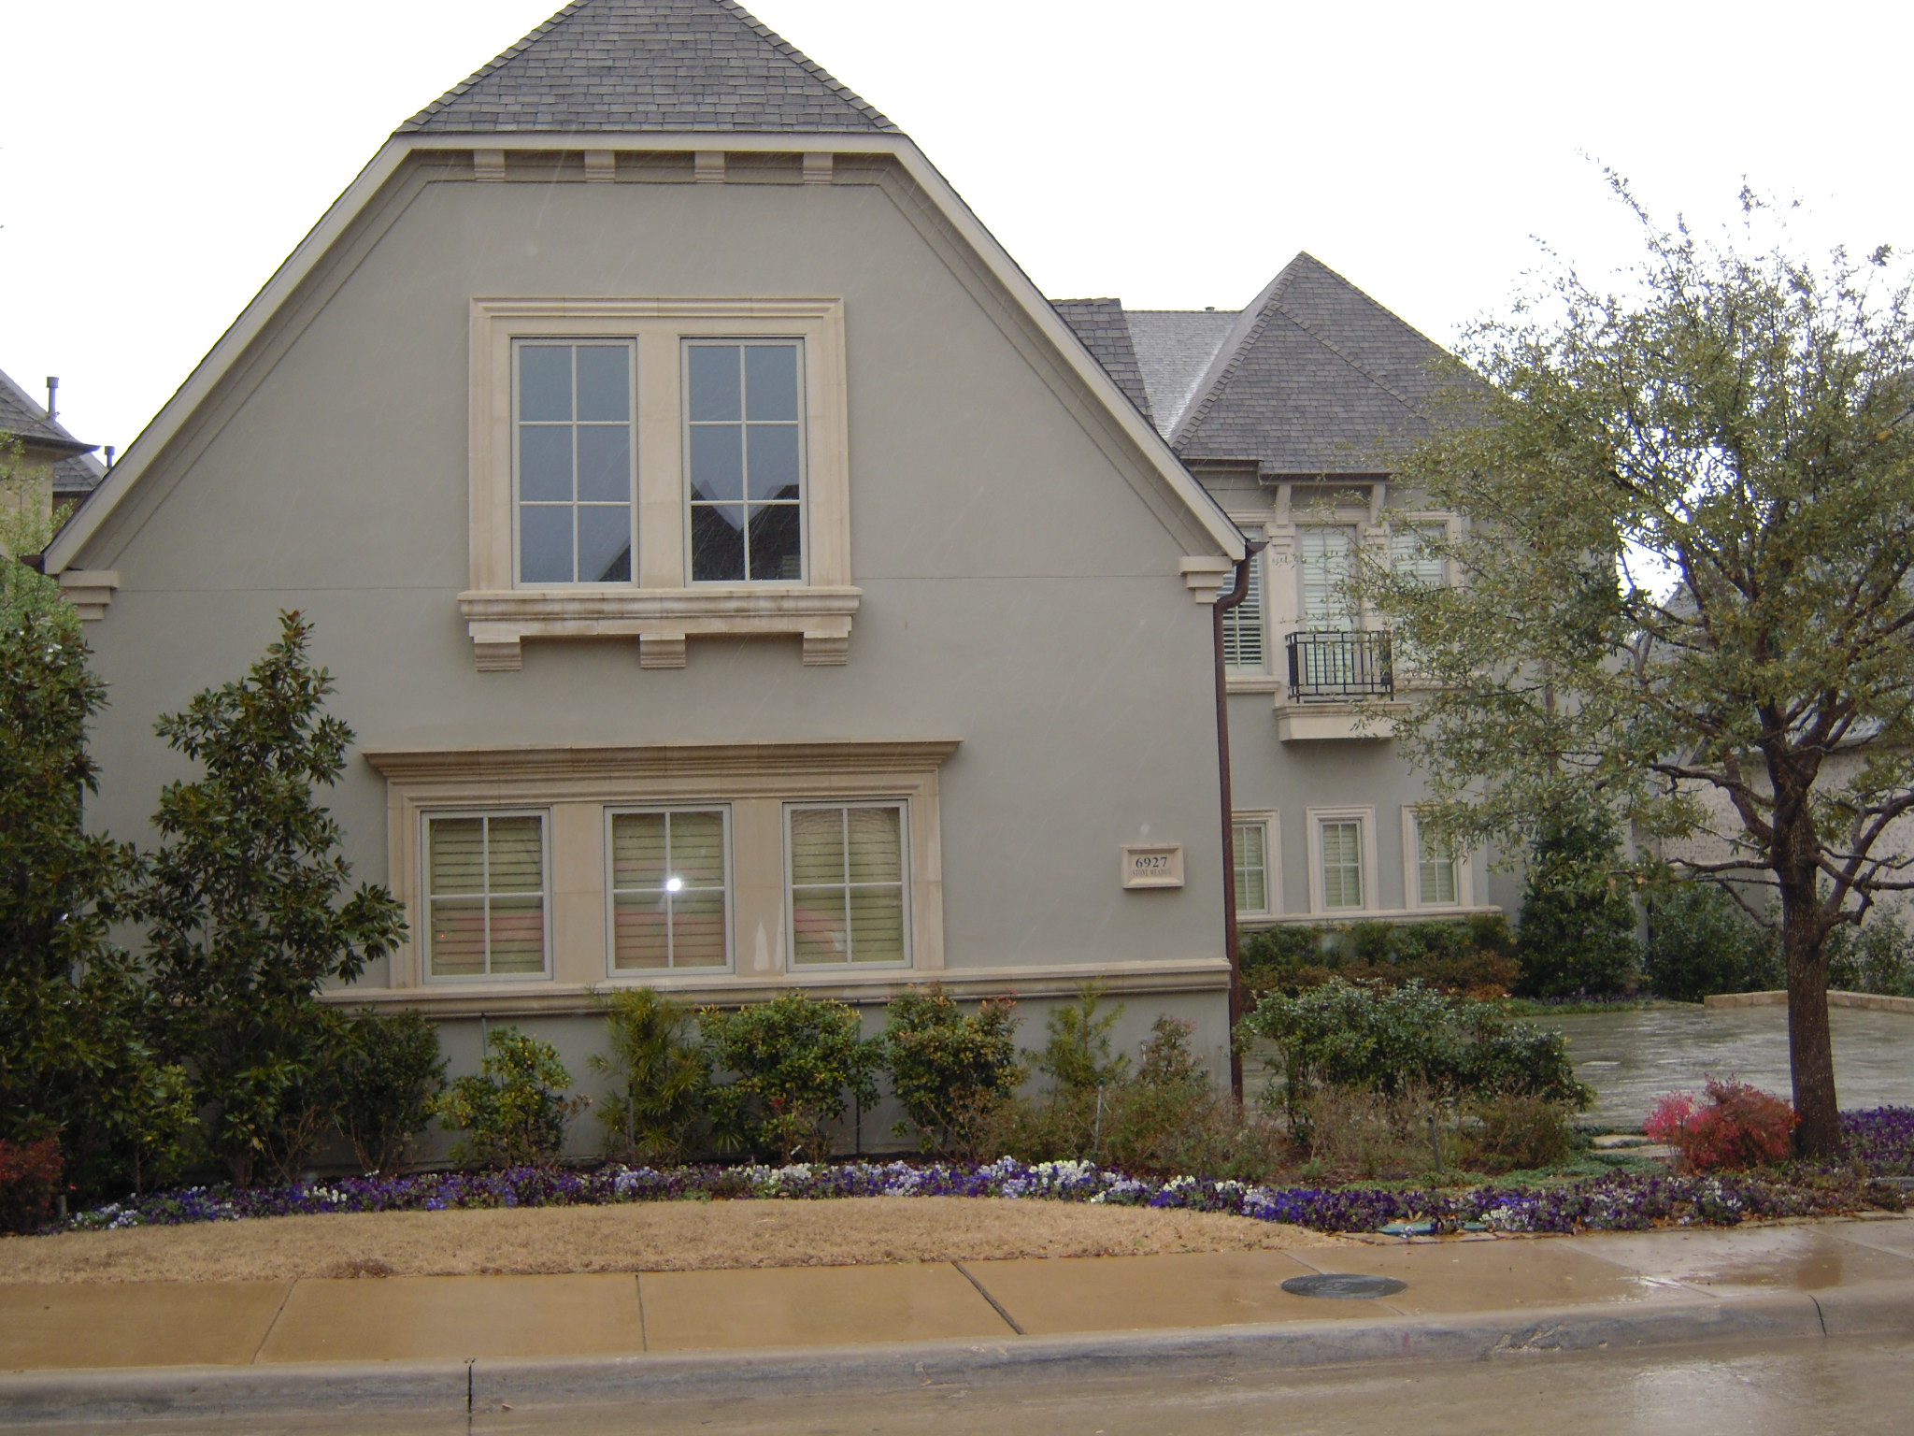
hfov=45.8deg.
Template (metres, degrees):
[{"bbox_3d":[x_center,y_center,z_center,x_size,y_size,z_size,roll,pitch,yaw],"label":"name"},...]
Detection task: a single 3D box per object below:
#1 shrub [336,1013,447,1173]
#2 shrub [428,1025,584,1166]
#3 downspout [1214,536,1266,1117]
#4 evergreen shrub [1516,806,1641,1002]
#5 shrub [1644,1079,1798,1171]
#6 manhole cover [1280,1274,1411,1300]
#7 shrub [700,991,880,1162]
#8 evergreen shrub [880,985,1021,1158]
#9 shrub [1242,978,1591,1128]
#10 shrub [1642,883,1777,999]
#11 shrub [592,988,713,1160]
[{"bbox_3d":[-3.728,2.479,14.917,0.721,1.123,0.750,-1,-4,-7],"label":"shrub"},{"bbox_3d":[-2.977,2.536,15.054,1.006,0.983,0.850,-1,-4,-7],"label":"shrub"},{"bbox_3d":[2.110,0.808,16.477,0.359,4.224,0.130,-1,-4,-7],"label":"downspout"},{"bbox_3d":[8.121,2.464,29.684,1.627,2.556,1.500,-1,-4,-7],"label":"evergreen shrub"},{"bbox_3d":[4.688,2.479,13.907,0.892,0.521,0.750,-1,-4,-7],"label":"shrub"},{"bbox_3d":[1.769,2.614,10.370,0.585,0.030,0.585,-1,-4,-7],"label":"manhole cover"},{"bbox_3d":[-1.121,2.417,15.287,1.207,1.146,1.000,-1,-4,-7],"label":"shrub"},{"bbox_3d":[-0.044,2.393,15.419,0.962,1.148,0.900,-1,-4,-7],"label":"evergreen shrub"},{"bbox_3d":[3.246,2.370,15.970,2.355,1.078,1.300,-1,-4,-7],"label":"shrub"},{"bbox_3d":[9.733,2.899,29.239,1.730,1.531,1.500,-1,-4,-7],"label":"shrub"},{"bbox_3d":[-2.052,2.414,15.226,0.816,1.195,0.750,-1,-4,-7],"label":"shrub"}]

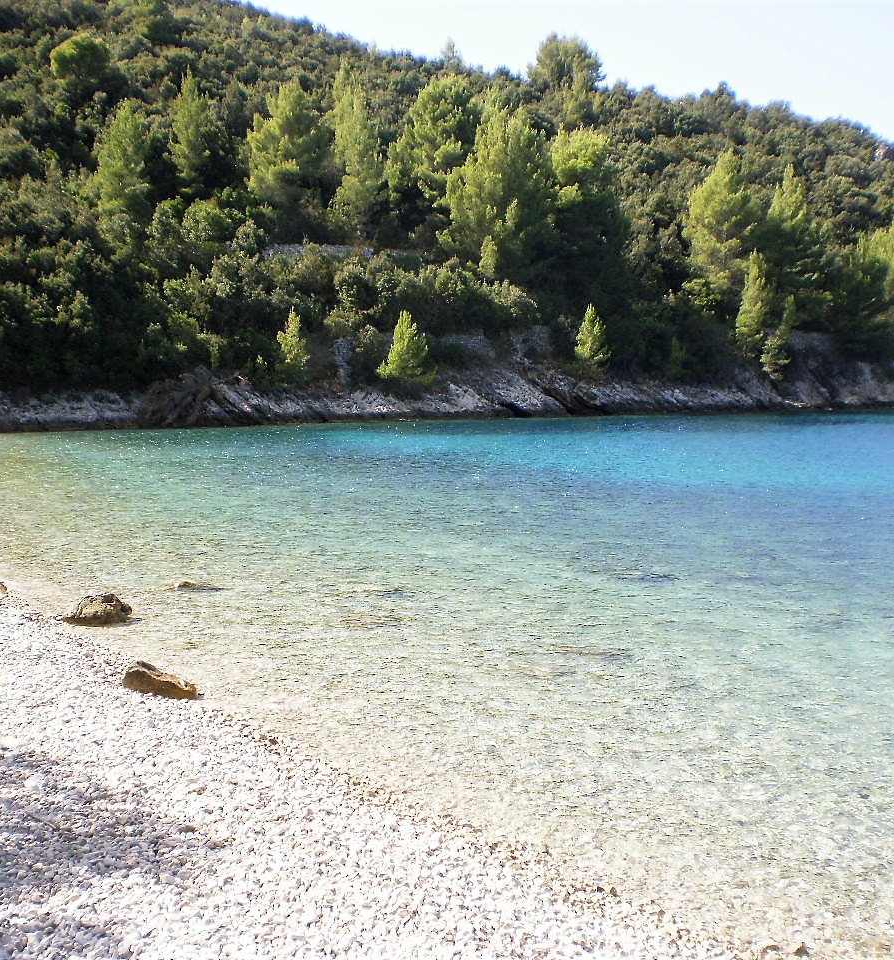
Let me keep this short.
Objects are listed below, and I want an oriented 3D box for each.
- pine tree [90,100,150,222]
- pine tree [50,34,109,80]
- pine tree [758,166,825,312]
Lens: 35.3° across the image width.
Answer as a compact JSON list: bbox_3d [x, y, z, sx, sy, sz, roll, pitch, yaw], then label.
[{"bbox_3d":[-24.470,-23.710,105.000,4.480,9.140,4.350,-1,4,-13],"label":"pine tree"},{"bbox_3d":[-35.310,-40.590,135.000,5.590,4.800,5.590,0,4,0],"label":"pine tree"},{"bbox_3d":[32.120,-22.210,131.000,6.340,13.850,6.150,1,4,14],"label":"pine tree"}]

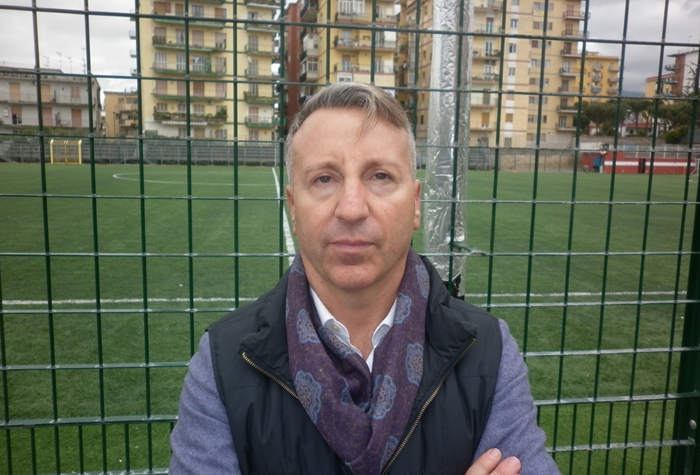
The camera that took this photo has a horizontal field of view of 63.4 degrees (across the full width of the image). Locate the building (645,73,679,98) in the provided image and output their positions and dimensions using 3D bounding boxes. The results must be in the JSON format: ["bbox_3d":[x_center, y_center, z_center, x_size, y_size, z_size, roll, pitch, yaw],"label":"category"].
[{"bbox_3d":[90.610,-33.760,155.580,12.000,20.750,15.000,-1,8,-17],"label":"building"}]

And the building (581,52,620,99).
[{"bbox_3d":[68.070,-39.740,168.850,17.000,27.920,12.300,-1,8,-17],"label":"building"}]

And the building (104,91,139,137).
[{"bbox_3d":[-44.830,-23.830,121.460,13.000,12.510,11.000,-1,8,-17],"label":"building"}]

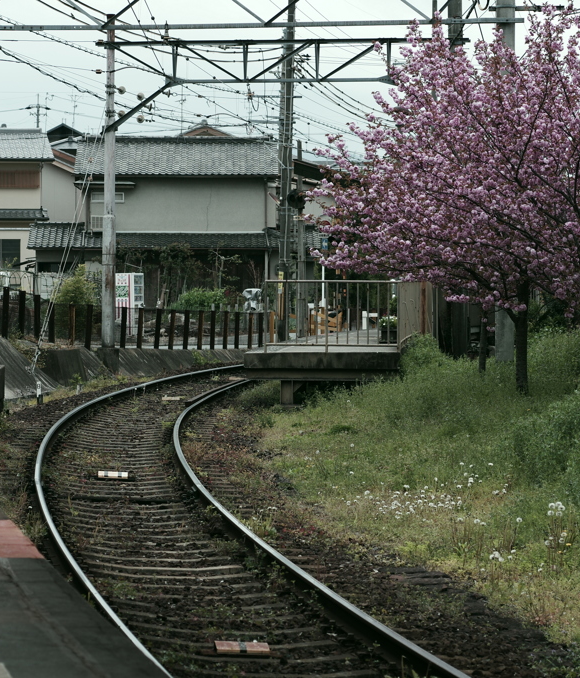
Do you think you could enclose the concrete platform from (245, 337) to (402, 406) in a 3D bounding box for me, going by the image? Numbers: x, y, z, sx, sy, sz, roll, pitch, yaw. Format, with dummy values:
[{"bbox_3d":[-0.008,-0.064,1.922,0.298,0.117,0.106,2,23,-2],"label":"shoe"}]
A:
[{"bbox_3d":[0.905,0.521,47.987,2.350,0.820,8.000,0,1,6],"label":"concrete platform"}]

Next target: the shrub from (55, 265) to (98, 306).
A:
[{"bbox_3d":[-5.575,-0.955,78.000,1.100,2.000,1.100,0,1,0],"label":"shrub"}]

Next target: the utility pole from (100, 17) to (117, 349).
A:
[{"bbox_3d":[-3.456,-3.003,57.000,0.270,6.380,0.270,0,1,0],"label":"utility pole"}]

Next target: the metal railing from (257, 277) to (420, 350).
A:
[{"bbox_3d":[0.651,-0.329,44.600,2.100,1.070,0.100,0,1,-4],"label":"metal railing"}]

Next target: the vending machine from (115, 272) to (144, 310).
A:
[{"bbox_3d":[-4.632,-0.987,86.000,0.580,1.830,0.850,1,1,23],"label":"vending machine"}]

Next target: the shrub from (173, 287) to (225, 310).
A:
[{"bbox_3d":[-2.610,-1.098,85.000,1.500,0.820,1.100,0,1,0],"label":"shrub"}]

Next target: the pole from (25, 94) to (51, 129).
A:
[{"bbox_3d":[-19.871,-13.182,235.146,1.900,12.200,0.600,0,1,-5],"label":"pole"}]

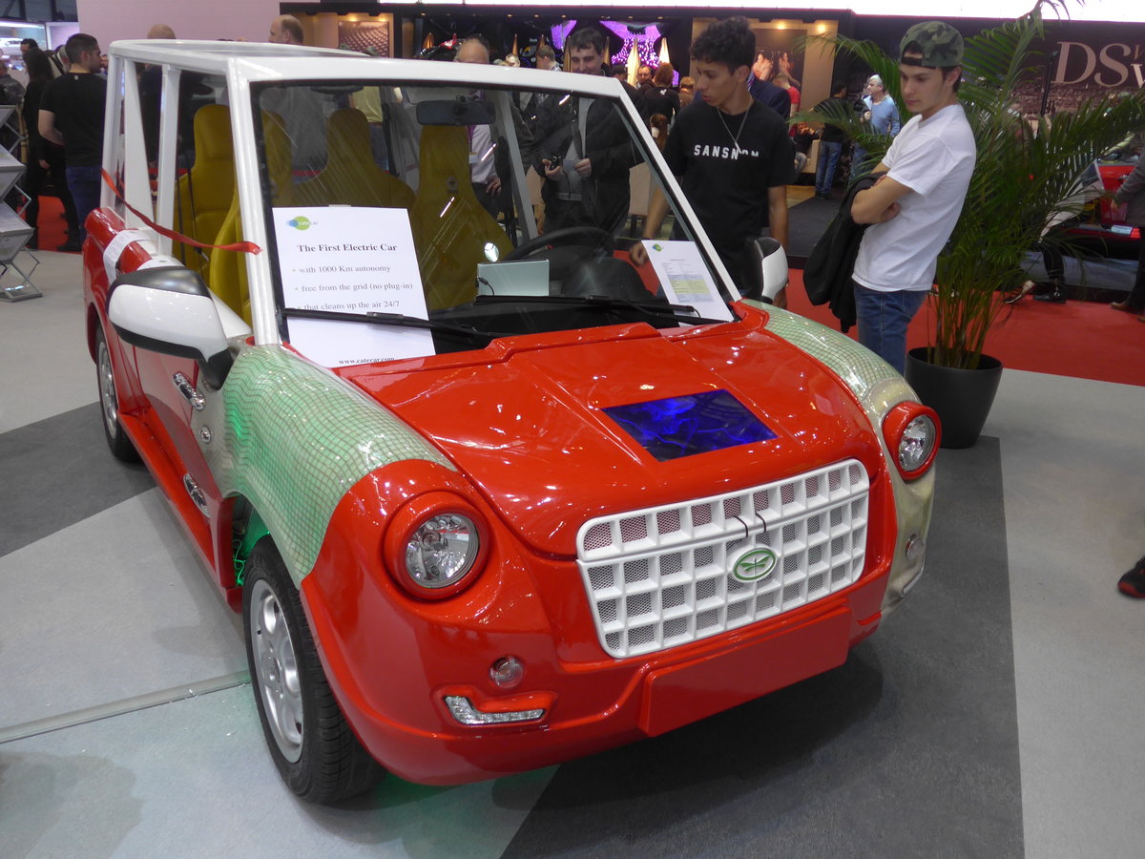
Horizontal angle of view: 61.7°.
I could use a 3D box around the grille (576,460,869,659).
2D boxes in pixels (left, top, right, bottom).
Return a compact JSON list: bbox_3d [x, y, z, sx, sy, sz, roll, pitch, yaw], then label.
[{"bbox_3d":[0.343,0.250,1.943,0.755,0.275,0.090,-9,14,-30],"label":"grille"}]

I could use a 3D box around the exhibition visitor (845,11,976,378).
[{"bbox_3d":[1.072,-0.440,3.280,0.420,1.770,0.490,-9,23,-30],"label":"exhibition visitor"}]

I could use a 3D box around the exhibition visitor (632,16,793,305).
[{"bbox_3d":[0.499,-0.544,3.500,0.580,1.770,0.360,11,21,23],"label":"exhibition visitor"}]

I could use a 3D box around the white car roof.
[{"bbox_3d":[-0.852,-1.340,3.518,1.260,0.140,2.020,-9,23,-30],"label":"white car roof"}]

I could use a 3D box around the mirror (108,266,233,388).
[{"bbox_3d":[-0.875,-0.229,2.122,0.230,0.225,0.140,-9,23,-30],"label":"mirror"}]

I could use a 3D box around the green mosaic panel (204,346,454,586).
[{"bbox_3d":[-0.549,0.059,2.057,0.330,0.420,0.780,-9,23,-30],"label":"green mosaic panel"}]

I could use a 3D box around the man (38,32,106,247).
[{"bbox_3d":[-4.226,-2.424,8.181,0.520,1.770,0.330,7,20,11],"label":"man"}]

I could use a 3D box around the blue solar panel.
[{"bbox_3d":[0.255,-0.013,2.017,0.320,0.020,0.210,-9,36,-30],"label":"blue solar panel"}]

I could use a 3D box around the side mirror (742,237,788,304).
[{"bbox_3d":[0.606,-0.472,3.012,0.220,0.220,0.140,-9,23,-30],"label":"side mirror"}]

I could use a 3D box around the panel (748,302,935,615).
[{"bbox_3d":[0.668,0.017,2.676,0.320,0.640,0.880,-9,23,-30],"label":"panel"}]

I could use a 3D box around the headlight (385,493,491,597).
[{"bbox_3d":[-0.238,0.200,1.695,0.175,0.175,0.110,-7,22,-25],"label":"headlight"}]

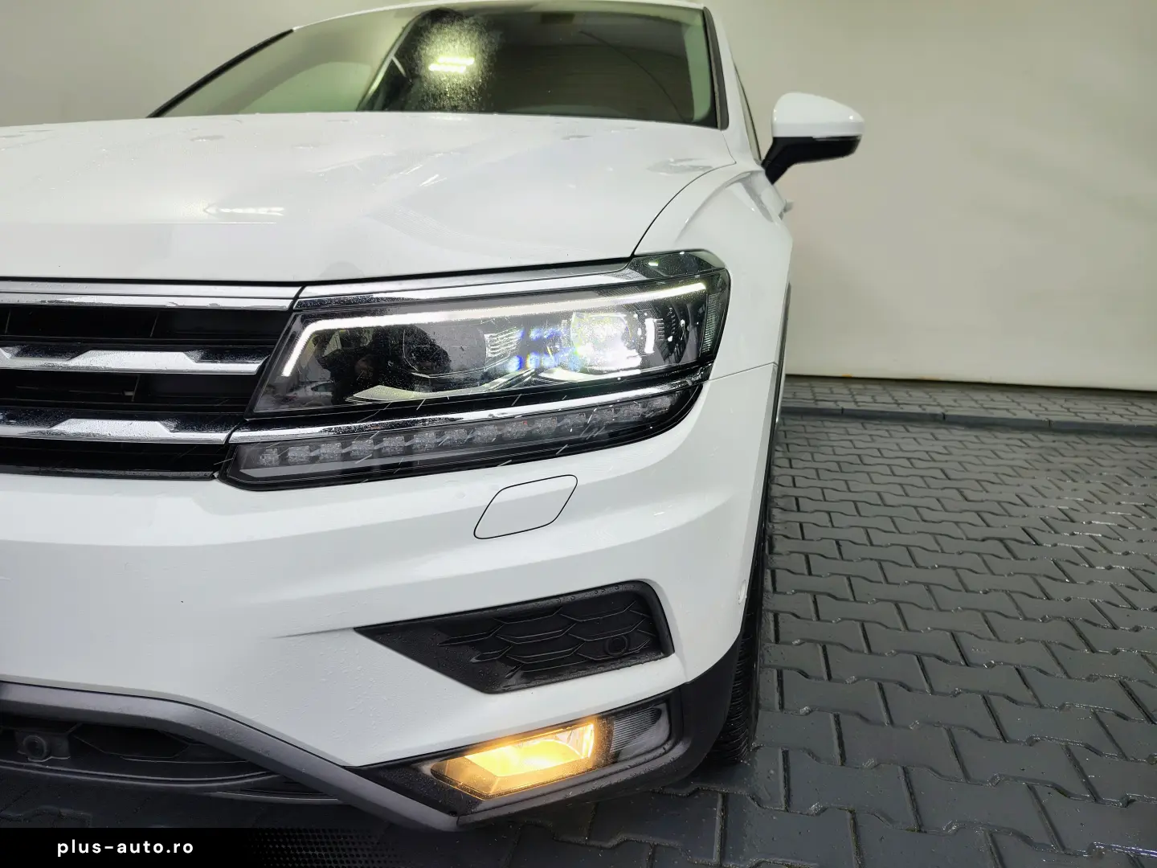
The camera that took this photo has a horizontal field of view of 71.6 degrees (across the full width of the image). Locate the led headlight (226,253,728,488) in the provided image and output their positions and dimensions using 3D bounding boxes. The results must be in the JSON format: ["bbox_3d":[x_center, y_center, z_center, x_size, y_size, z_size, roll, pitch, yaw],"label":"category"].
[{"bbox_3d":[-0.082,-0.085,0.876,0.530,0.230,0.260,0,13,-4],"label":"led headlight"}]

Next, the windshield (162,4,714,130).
[{"bbox_3d":[-0.354,-0.935,2.071,1.460,0.130,0.920,4,47,13],"label":"windshield"}]

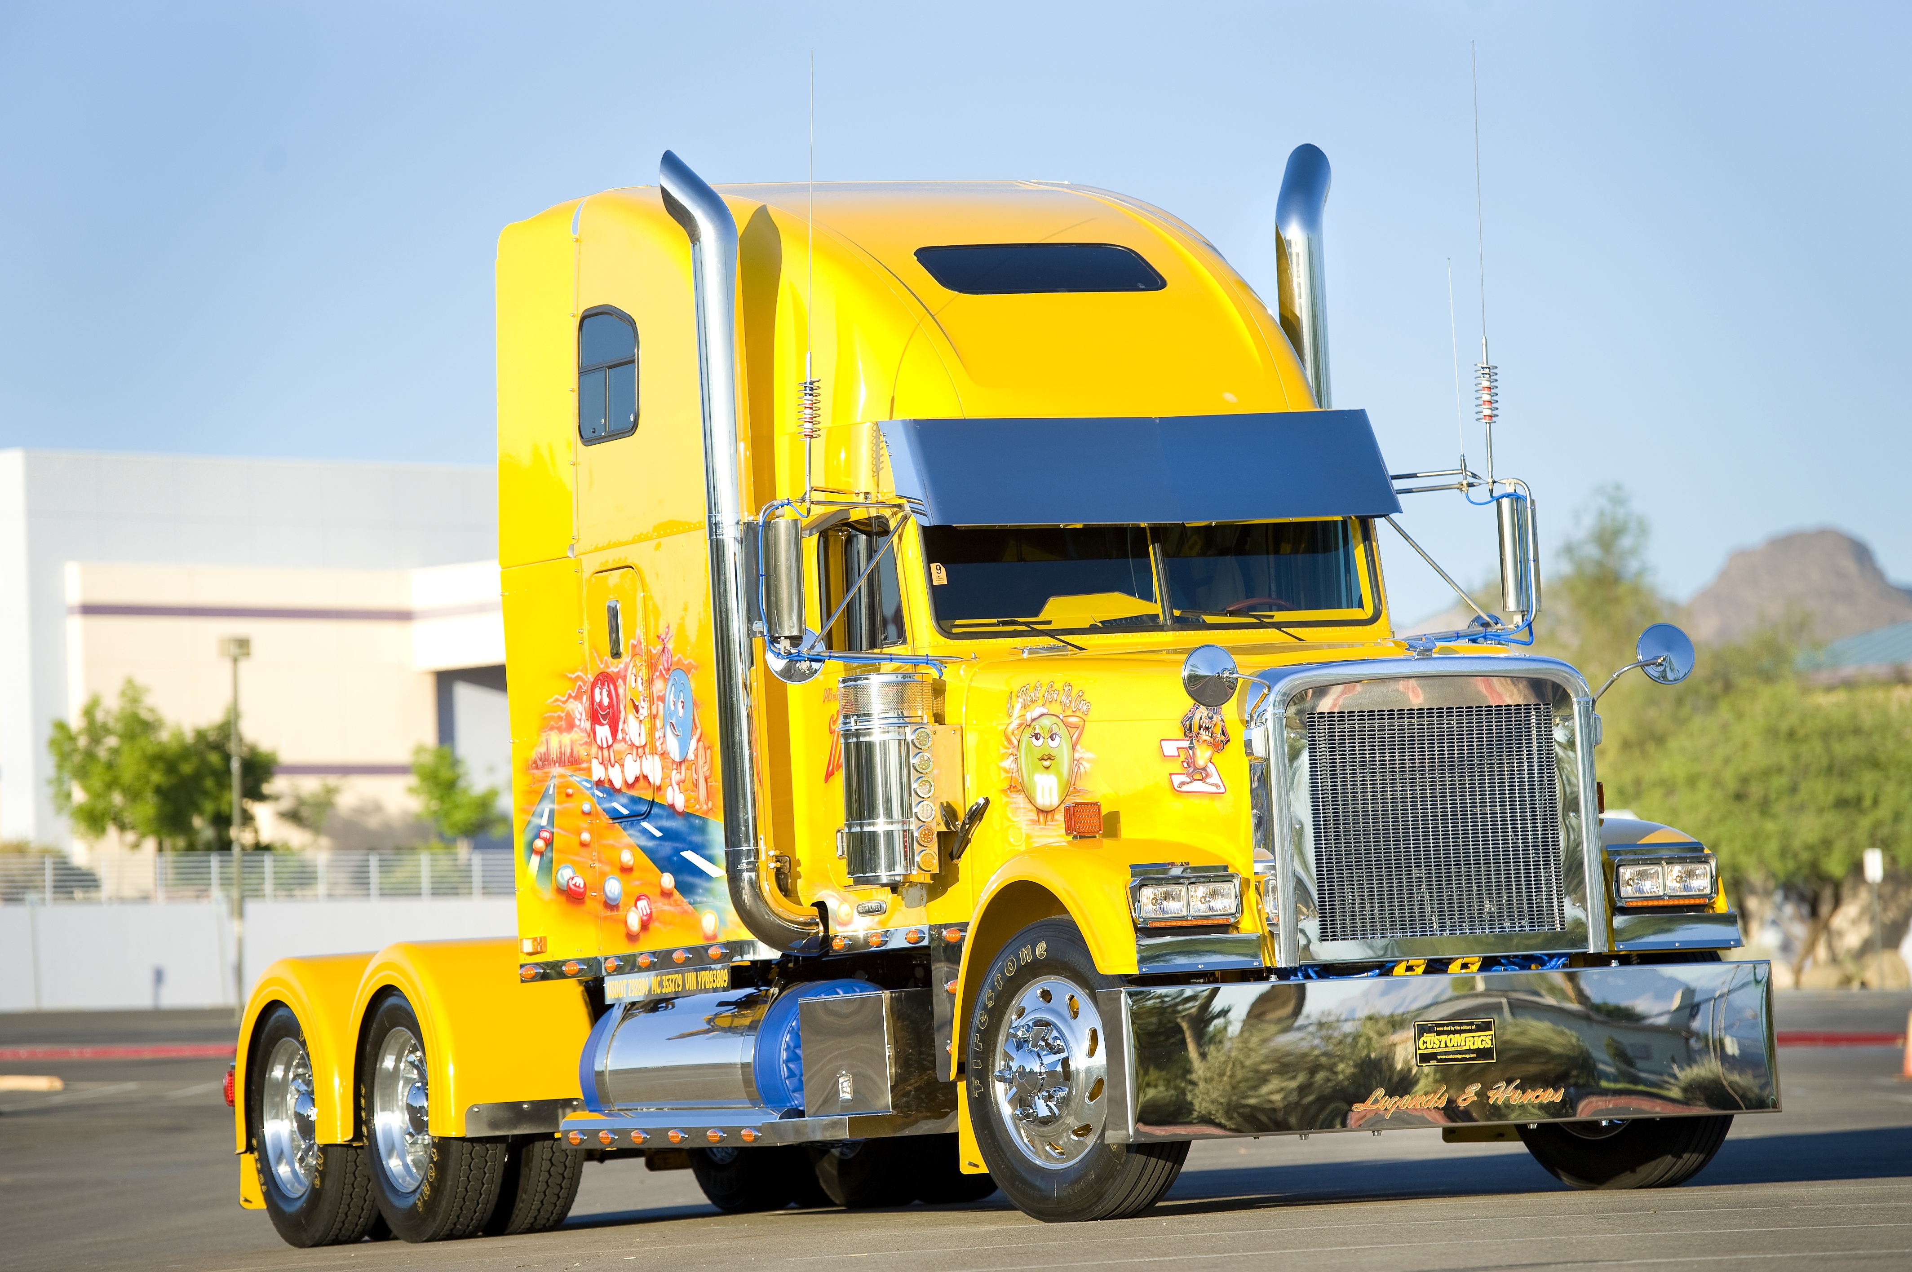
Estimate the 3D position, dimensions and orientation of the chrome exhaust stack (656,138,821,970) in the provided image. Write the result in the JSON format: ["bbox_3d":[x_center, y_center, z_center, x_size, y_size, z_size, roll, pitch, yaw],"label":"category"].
[{"bbox_3d":[-0.800,-0.305,33.448,0.430,2.930,0.370,-2,-3,-24],"label":"chrome exhaust stack"}]

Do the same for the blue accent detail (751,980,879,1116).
[{"bbox_3d":[-0.414,1.555,33.529,0.650,0.640,0.200,-2,-3,-24],"label":"blue accent detail"}]

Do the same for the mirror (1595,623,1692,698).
[{"bbox_3d":[2.318,0.086,31.192,0.367,0.259,0.160,-2,-3,-24],"label":"mirror"}]

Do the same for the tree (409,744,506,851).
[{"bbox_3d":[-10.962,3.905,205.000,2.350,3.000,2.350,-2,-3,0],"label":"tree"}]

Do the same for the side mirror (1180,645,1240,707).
[{"bbox_3d":[0.842,0.133,30.718,0.205,0.210,0.080,-3,-3,-14],"label":"side mirror"}]

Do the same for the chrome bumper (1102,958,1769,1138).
[{"bbox_3d":[1.627,1.383,30.912,2.430,0.505,0.205,-2,-3,-24],"label":"chrome bumper"}]

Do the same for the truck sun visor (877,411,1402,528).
[{"bbox_3d":[0.677,-0.584,32.909,1.840,0.430,0.650,-2,-3,-24],"label":"truck sun visor"}]

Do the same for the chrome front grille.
[{"bbox_3d":[1.600,0.619,30.923,0.912,0.768,0.065,-2,-3,-24],"label":"chrome front grille"}]

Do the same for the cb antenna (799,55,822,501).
[{"bbox_3d":[-0.508,-1.254,32.352,0.080,1.581,0.080,0,-3,0],"label":"cb antenna"}]

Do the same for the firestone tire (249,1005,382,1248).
[{"bbox_3d":[-2.598,1.960,37.904,0.280,1.040,1.040,-2,-3,-24],"label":"firestone tire"}]

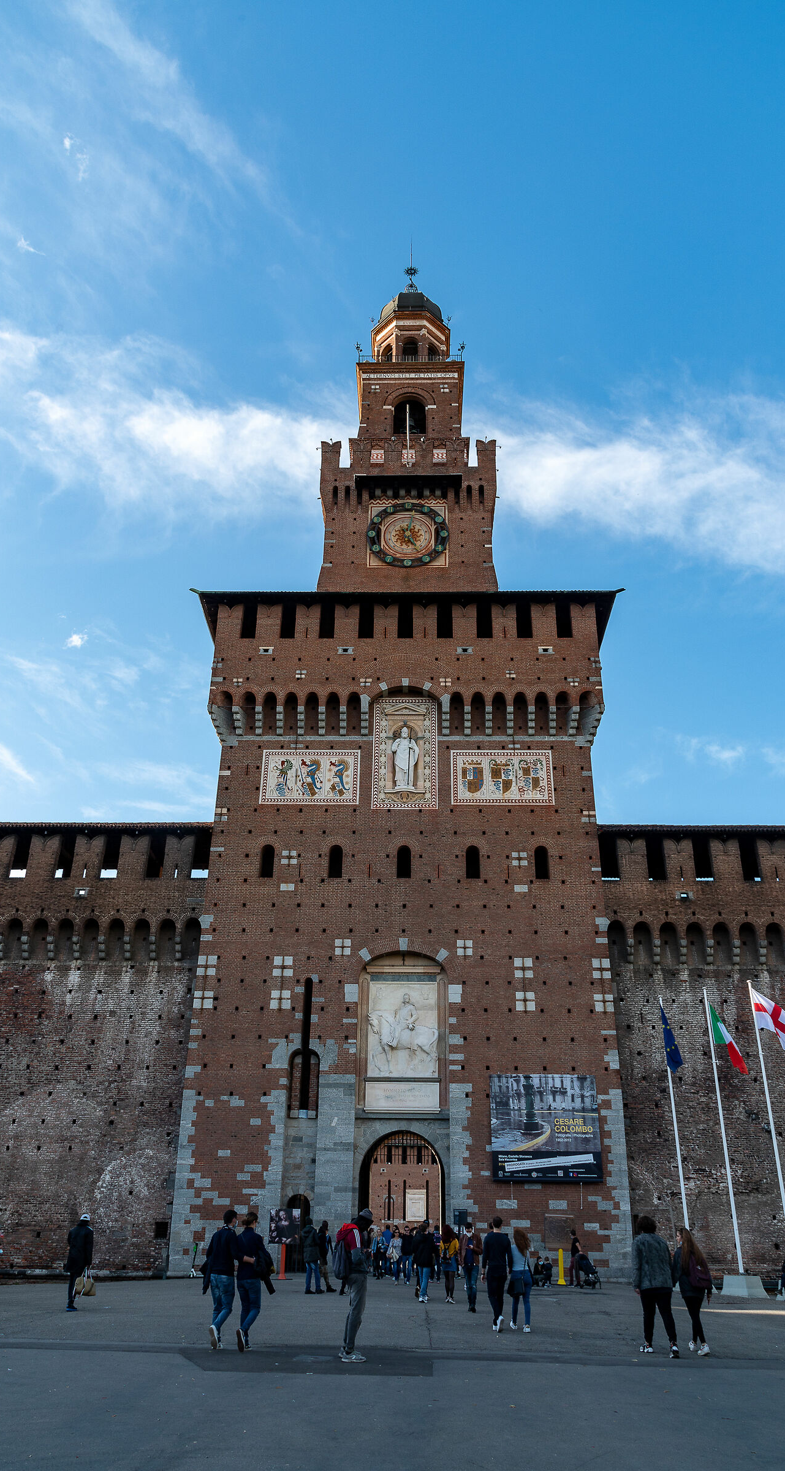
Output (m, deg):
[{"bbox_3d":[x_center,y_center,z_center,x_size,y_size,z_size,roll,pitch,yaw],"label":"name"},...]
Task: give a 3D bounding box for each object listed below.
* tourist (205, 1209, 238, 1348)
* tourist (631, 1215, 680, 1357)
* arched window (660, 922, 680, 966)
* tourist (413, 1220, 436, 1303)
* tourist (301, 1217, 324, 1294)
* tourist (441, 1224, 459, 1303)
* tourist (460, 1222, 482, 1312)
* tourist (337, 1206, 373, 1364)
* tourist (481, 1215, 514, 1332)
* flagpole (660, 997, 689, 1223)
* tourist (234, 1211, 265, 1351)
[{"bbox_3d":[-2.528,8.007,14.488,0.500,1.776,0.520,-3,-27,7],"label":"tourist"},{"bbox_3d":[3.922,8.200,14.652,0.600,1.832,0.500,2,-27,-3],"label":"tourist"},{"bbox_3d":[13.413,10.133,47.480,0.980,2.194,0.500,0,-26,1],"label":"arched window"},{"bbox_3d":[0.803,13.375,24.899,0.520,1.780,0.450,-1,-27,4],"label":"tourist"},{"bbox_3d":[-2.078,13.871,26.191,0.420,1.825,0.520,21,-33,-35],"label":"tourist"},{"bbox_3d":[1.379,12.946,24.012,0.480,1.680,0.380,-6,-27,13],"label":"tourist"},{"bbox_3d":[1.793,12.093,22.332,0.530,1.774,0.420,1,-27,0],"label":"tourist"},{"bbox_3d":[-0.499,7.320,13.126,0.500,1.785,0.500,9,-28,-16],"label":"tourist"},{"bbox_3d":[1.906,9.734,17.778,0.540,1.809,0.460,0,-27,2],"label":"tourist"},{"bbox_3d":[9.511,13.094,33.042,0.150,8.584,0.150,1,-27,0],"label":"flagpole"},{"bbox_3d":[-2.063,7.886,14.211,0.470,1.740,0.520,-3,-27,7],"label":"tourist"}]

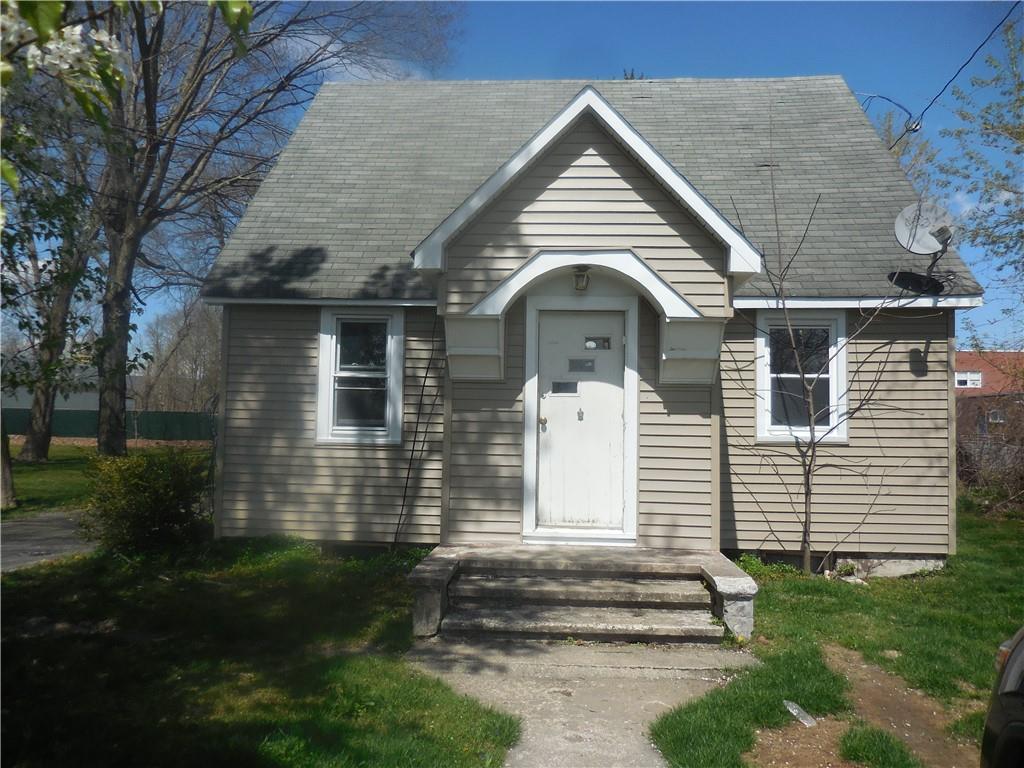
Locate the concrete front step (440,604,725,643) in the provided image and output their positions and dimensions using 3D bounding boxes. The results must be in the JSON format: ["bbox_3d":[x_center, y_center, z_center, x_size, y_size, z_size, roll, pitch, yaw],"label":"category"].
[{"bbox_3d":[0.513,1.800,5.511,2.010,0.152,0.445,1,-3,3],"label":"concrete front step"}]

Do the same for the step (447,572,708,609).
[{"bbox_3d":[0.532,1.665,5.879,1.995,0.152,0.445,1,-3,3],"label":"step"}]

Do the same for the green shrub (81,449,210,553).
[{"bbox_3d":[-4.163,1.312,8.400,1.400,1.120,1.350,1,-3,3],"label":"green shrub"}]

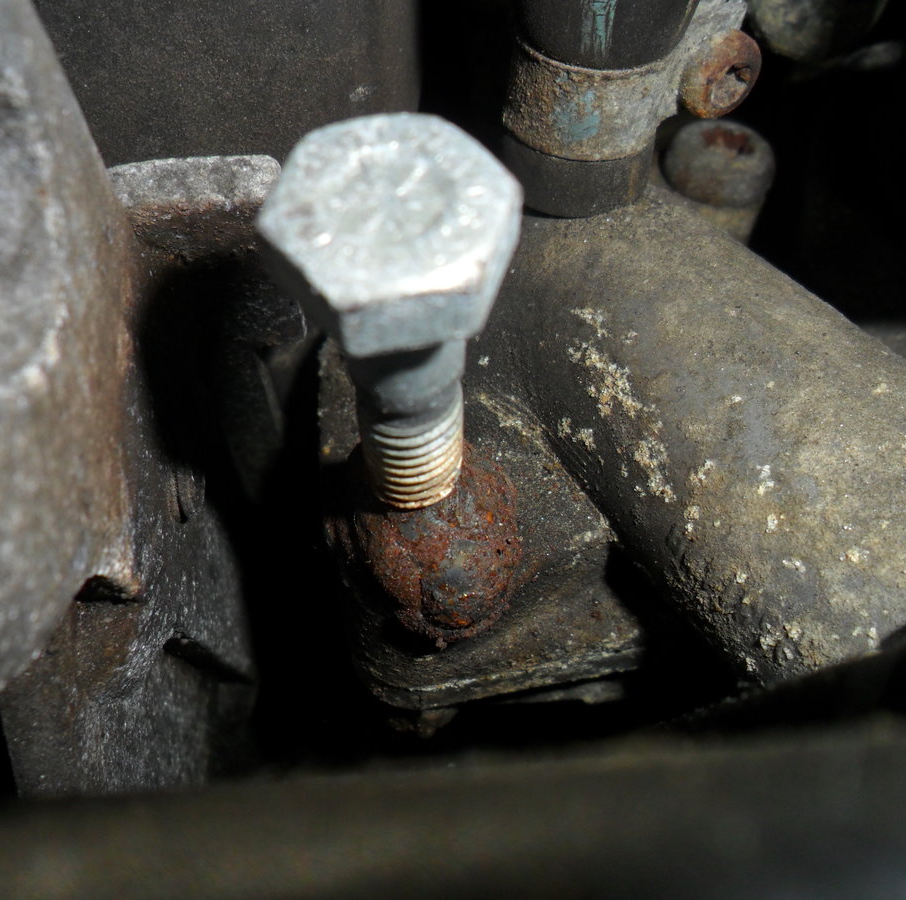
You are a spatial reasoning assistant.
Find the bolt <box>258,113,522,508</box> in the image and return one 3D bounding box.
[{"bbox_3d":[-0.003,-0.006,0.066,0.015,0.031,0.013,-10,62,-5],"label":"bolt"}]

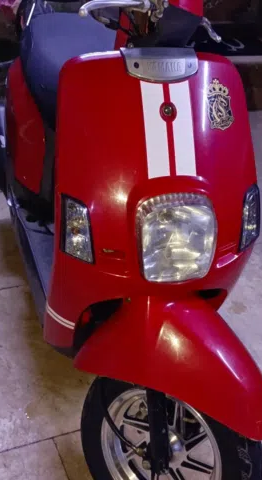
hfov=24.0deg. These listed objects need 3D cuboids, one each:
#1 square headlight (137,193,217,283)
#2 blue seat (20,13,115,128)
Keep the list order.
[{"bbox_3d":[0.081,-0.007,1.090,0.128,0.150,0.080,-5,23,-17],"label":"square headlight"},{"bbox_3d":[-0.128,-0.436,1.632,0.280,0.190,0.590,-5,35,-17],"label":"blue seat"}]

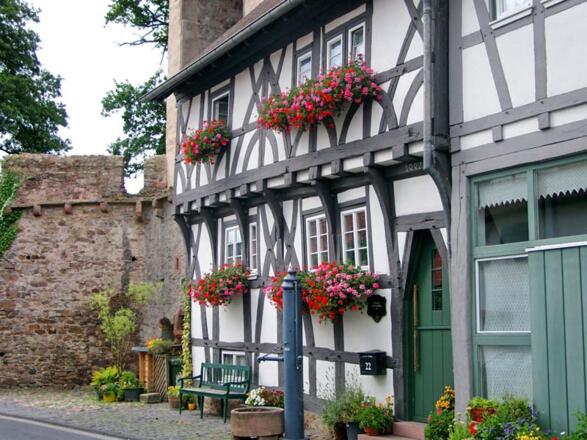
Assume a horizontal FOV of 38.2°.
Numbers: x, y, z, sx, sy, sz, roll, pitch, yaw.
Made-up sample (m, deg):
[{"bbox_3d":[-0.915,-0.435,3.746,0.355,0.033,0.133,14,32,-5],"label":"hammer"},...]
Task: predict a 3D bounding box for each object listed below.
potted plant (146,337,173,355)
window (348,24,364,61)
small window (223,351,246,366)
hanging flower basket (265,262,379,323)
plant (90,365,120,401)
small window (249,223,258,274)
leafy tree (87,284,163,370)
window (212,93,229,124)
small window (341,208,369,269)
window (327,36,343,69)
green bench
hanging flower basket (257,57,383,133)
[{"bbox_3d":[-2.787,2.620,17.700,0.564,0.376,0.420,0,-7,0],"label":"potted plant"},{"bbox_3d":[0.877,-2.270,11.203,0.100,0.547,0.347,4,-8,-31],"label":"window"},{"bbox_3d":[-0.977,2.473,14.468,0.100,0.428,0.935,4,-8,-31],"label":"small window"},{"bbox_3d":[0.321,1.036,11.858,0.480,0.640,2.552,4,-8,-31],"label":"hanging flower basket"},{"bbox_3d":[-3.980,3.458,17.900,0.612,0.707,0.550,0,-7,0],"label":"plant"},{"bbox_3d":[-0.616,0.492,14.099,0.100,0.866,0.288,4,-8,-31],"label":"small window"},{"bbox_3d":[-3.489,2.395,17.500,1.200,2.150,1.350,4,-8,-31],"label":"leafy tree"},{"bbox_3d":[-1.256,-1.889,14.688,0.090,0.560,0.600,4,-8,-31],"label":"window"},{"bbox_3d":[0.884,0.286,11.611,0.100,0.858,0.608,4,-8,-31],"label":"small window"},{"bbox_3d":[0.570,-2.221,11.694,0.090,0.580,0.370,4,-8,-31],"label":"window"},{"bbox_3d":[-1.332,2.873,14.200,0.560,0.860,1.600,5,-9,-33],"label":"green bench"},{"bbox_3d":[0.276,-1.631,11.528,0.480,0.600,2.763,4,-8,-31],"label":"hanging flower basket"}]

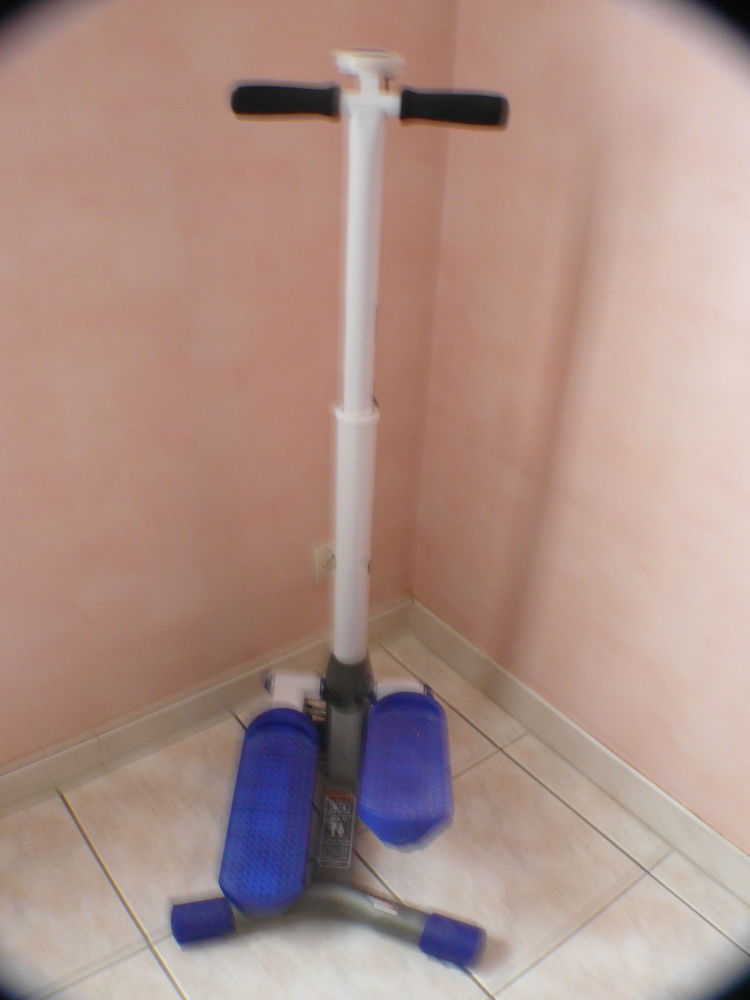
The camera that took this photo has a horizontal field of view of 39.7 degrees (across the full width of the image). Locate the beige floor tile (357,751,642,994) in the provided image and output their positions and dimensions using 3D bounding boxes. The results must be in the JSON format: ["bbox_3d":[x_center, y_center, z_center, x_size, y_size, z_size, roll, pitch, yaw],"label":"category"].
[{"bbox_3d":[0.185,0.550,1.602,0.330,0.010,0.330,-19,37,-32],"label":"beige floor tile"}]

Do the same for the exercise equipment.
[{"bbox_3d":[-0.038,0.048,1.325,0.430,1.120,0.450,3,30,1],"label":"exercise equipment"}]

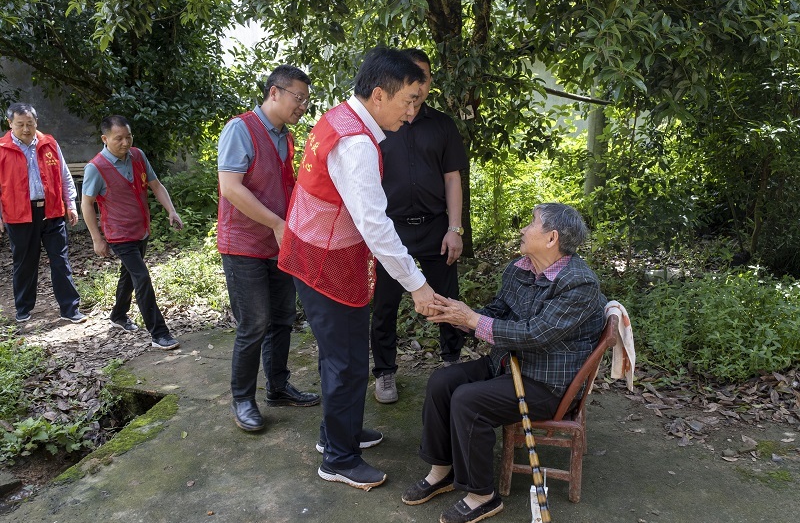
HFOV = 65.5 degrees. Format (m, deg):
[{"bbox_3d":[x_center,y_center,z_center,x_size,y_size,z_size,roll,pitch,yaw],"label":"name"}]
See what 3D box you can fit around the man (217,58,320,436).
[{"bbox_3d":[-0.635,-0.070,3.073,0.480,1.700,0.520,4,10,27],"label":"man"}]

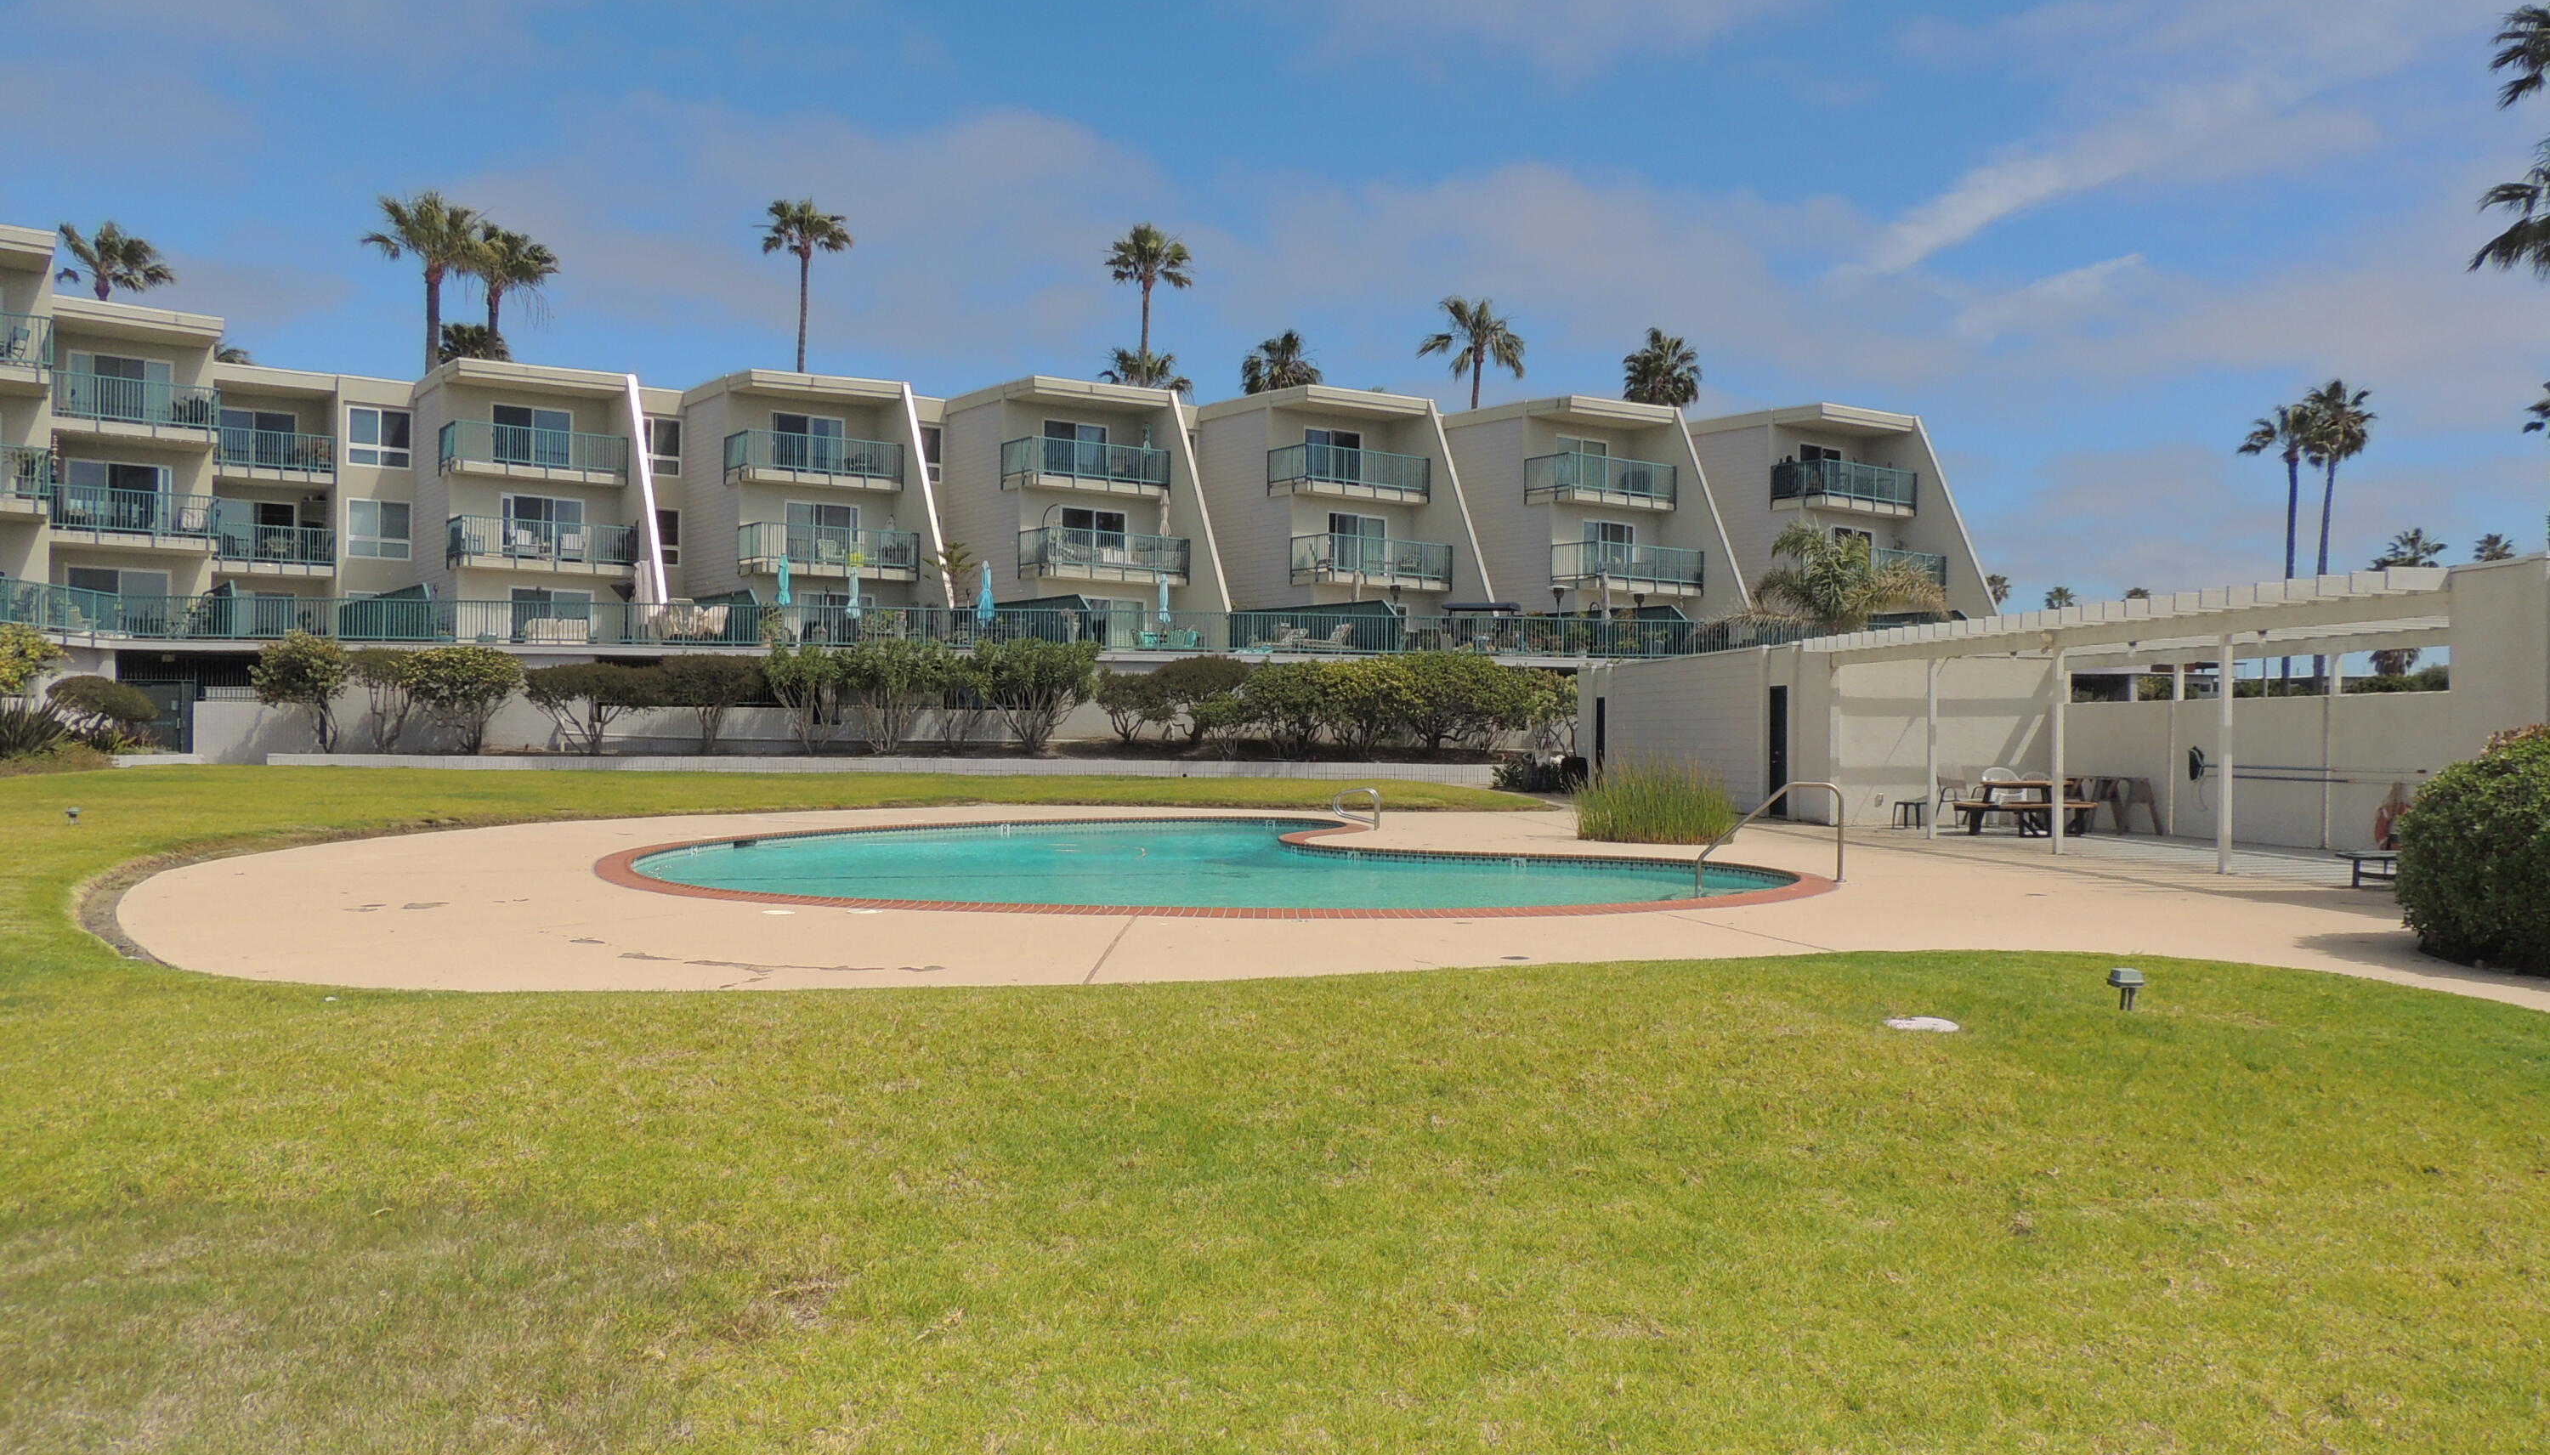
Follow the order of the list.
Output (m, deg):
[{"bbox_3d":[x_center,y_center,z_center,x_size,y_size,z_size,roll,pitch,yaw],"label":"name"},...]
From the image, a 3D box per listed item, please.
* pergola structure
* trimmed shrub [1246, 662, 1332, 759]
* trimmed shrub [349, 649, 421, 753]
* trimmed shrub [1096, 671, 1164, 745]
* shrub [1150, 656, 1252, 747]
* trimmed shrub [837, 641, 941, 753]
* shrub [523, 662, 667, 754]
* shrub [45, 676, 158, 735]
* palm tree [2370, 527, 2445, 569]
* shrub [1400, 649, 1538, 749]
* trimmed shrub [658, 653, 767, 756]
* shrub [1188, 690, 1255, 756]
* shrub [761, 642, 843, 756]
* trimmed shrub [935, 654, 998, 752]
[{"bbox_3d":[10.880,0.095,21.100,4.450,2.820,11.850,1,0,-7],"label":"pergola structure"},{"bbox_3d":[0.369,-0.475,46.827,2.374,2.480,2.256,1,0,-7],"label":"trimmed shrub"},{"bbox_3d":[-22.405,-0.702,44.485,1.947,2.657,1.850,1,0,-7],"label":"trimmed shrub"},{"bbox_3d":[-3.759,-0.533,47.316,2.026,1.973,1.925,1,0,-7],"label":"trimmed shrub"},{"bbox_3d":[-1.897,-0.666,45.500,2.615,2.307,2.400,1,0,0],"label":"shrub"},{"bbox_3d":[-9.970,-0.799,45.728,2.782,2.988,2.643,1,0,-7],"label":"trimmed shrub"},{"bbox_3d":[-17.220,-0.480,44.817,3.585,2.424,2.900,1,0,-7],"label":"shrub"},{"bbox_3d":[-29.201,-0.483,44.000,2.727,1.661,2.300,1,0,0],"label":"shrub"},{"bbox_3d":[51.149,-3.387,79.984,3.515,11.345,3.515,1,0,0],"label":"palm tree"},{"bbox_3d":[4.864,-0.688,45.200,3.565,2.546,3.000,1,0,0],"label":"shrub"},{"bbox_3d":[-14.324,-0.583,45.000,2.738,2.535,2.500,1,0,0],"label":"trimmed shrub"},{"bbox_3d":[-1.386,-0.105,46.404,1.778,1.725,1.689,1,0,-7],"label":"shrub"},{"bbox_3d":[-11.989,-0.757,44.800,2.019,2.776,2.000,1,0,0],"label":"shrub"},{"bbox_3d":[-7.849,-0.644,44.800,1.716,2.499,1.750,1,0,0],"label":"trimmed shrub"}]

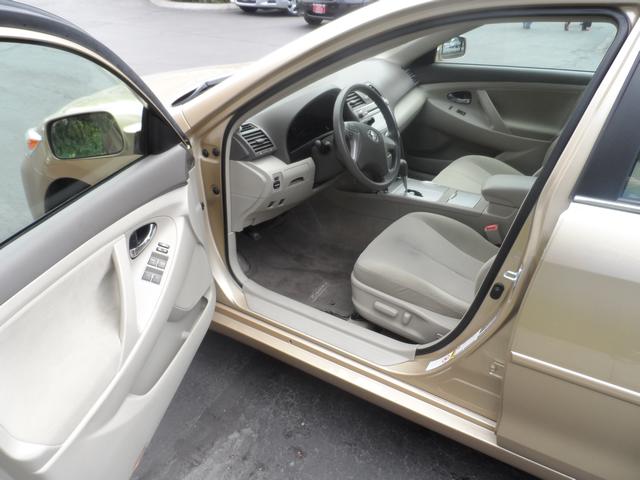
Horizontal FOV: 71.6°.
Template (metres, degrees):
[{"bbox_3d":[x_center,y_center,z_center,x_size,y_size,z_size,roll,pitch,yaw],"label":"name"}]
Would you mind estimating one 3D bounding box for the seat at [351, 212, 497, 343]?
[{"bbox_3d":[0.567,-0.110,1.404,0.800,0.900,0.530,15,34,31],"label":"seat"}]

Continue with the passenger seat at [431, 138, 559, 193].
[{"bbox_3d":[0.978,-0.417,1.938,0.800,0.900,0.530,15,34,31],"label":"passenger seat"}]

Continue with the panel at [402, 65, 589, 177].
[{"bbox_3d":[0.853,-0.595,2.362,1.050,0.600,0.150,15,34,31],"label":"panel"}]

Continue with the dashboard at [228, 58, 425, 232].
[{"bbox_3d":[0.019,-0.511,2.100,0.520,0.460,1.420,15,34,31],"label":"dashboard"}]

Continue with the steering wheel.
[{"bbox_3d":[0.164,-0.358,1.575,0.120,0.385,0.385,-14,16,42],"label":"steering wheel"}]

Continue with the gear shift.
[{"bbox_3d":[0.367,-0.274,1.917,0.060,0.140,0.045,15,34,31],"label":"gear shift"}]

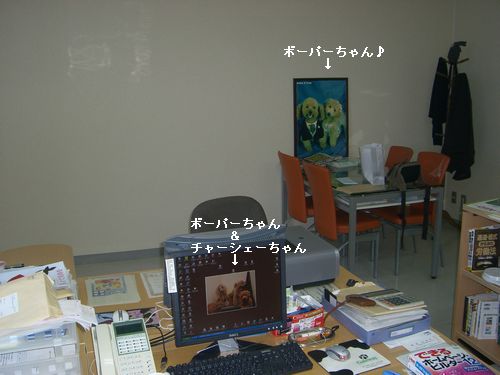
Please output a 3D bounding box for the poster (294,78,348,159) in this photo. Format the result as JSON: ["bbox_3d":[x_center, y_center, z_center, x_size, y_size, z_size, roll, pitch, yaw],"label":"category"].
[{"bbox_3d":[0.666,-0.610,5.013,0.545,0.757,0.030,-5,13,-18],"label":"poster"}]

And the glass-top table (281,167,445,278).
[{"bbox_3d":[0.847,0.249,4.500,0.760,0.710,1.240,-5,13,-17],"label":"glass-top table"}]

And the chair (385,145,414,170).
[{"bbox_3d":[1.106,0.105,4.806,0.520,0.870,0.430,-5,13,-18],"label":"chair"}]

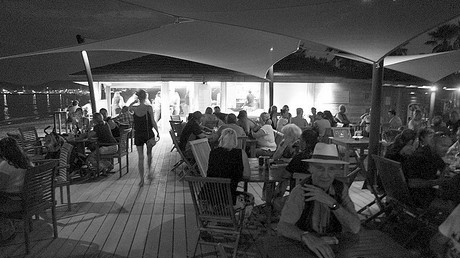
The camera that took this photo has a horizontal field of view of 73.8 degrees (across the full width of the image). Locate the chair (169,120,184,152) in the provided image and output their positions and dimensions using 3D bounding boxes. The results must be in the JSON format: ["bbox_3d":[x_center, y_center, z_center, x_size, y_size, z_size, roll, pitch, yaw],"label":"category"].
[{"bbox_3d":[-1.230,0.230,8.442,0.580,0.870,0.470,5,8,35],"label":"chair"}]

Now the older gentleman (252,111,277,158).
[{"bbox_3d":[0.640,0.318,6.077,0.750,1.270,0.500,2,7,14],"label":"older gentleman"}]

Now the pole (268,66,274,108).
[{"bbox_3d":[1.550,-1.050,11.455,0.170,2.750,0.170,0,7,0],"label":"pole"}]

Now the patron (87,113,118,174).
[{"bbox_3d":[-2.520,0.286,6.097,0.750,1.230,0.500,1,7,5],"label":"patron"}]

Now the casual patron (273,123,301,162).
[{"bbox_3d":[0.800,0.527,4.242,0.500,1.190,0.700,6,9,41],"label":"casual patron"}]

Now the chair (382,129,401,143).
[{"bbox_3d":[3.460,0.427,6.744,0.470,0.900,0.570,-2,7,-20],"label":"chair"}]

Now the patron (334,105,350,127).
[{"bbox_3d":[3.240,-0.034,8.855,0.520,1.330,0.700,1,7,6],"label":"patron"}]

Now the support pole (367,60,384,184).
[{"bbox_3d":[2.560,-0.146,5.389,0.170,2.350,0.170,0,7,0],"label":"support pole"}]

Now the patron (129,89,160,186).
[{"bbox_3d":[-1.540,0.160,5.474,0.560,1.690,0.480,-1,7,-9],"label":"patron"}]

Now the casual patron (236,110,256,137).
[{"bbox_3d":[0.360,0.236,6.473,0.700,1.240,0.480,6,9,41],"label":"casual patron"}]

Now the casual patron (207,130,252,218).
[{"bbox_3d":[0.030,0.621,3.414,0.480,1.280,0.720,3,7,25],"label":"casual patron"}]

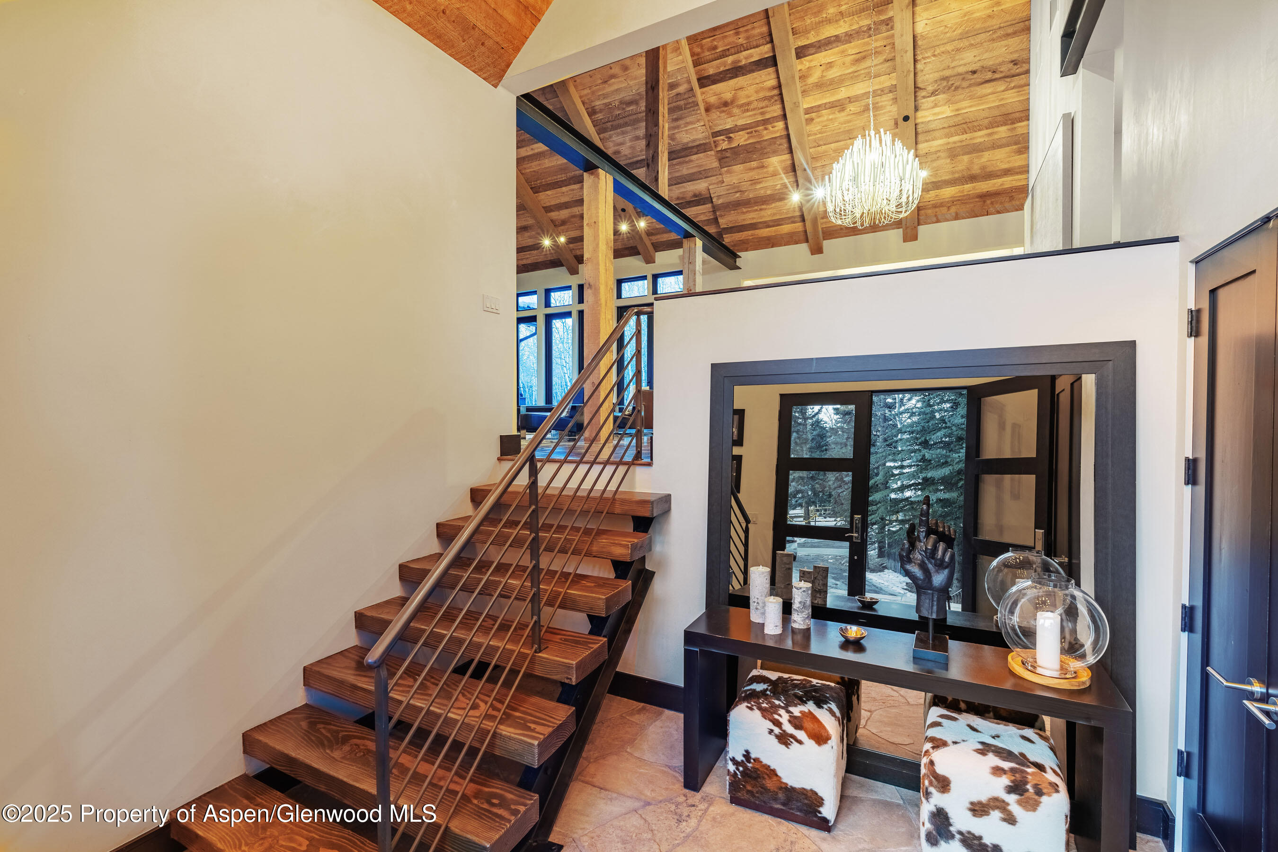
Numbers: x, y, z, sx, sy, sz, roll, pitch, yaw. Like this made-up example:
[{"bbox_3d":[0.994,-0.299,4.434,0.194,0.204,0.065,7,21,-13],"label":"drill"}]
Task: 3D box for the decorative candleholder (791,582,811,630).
[{"bbox_3d":[0.787,0.863,2.738,0.087,0.199,0.087,1,1,29],"label":"decorative candleholder"}]

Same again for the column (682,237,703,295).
[{"bbox_3d":[0.758,-1.228,8.035,0.205,2.727,0.210,1,1,29],"label":"column"}]

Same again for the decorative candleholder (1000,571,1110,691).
[{"bbox_3d":[1.665,0.810,2.297,0.360,0.390,0.360,1,2,26],"label":"decorative candleholder"}]

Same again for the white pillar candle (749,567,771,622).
[{"bbox_3d":[0.601,0.835,2.809,0.094,0.253,0.094,1,1,29],"label":"white pillar candle"}]

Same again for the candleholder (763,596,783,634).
[{"bbox_3d":[0.634,0.889,2.665,0.078,0.149,0.078,1,1,29],"label":"candleholder"}]

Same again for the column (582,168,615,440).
[{"bbox_3d":[-0.414,-1.190,5.847,0.200,2.727,0.245,1,1,29],"label":"column"}]

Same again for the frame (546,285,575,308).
[{"bbox_3d":[-1.683,-2.743,12.117,0.722,0.420,0.100,1,1,29],"label":"frame"}]

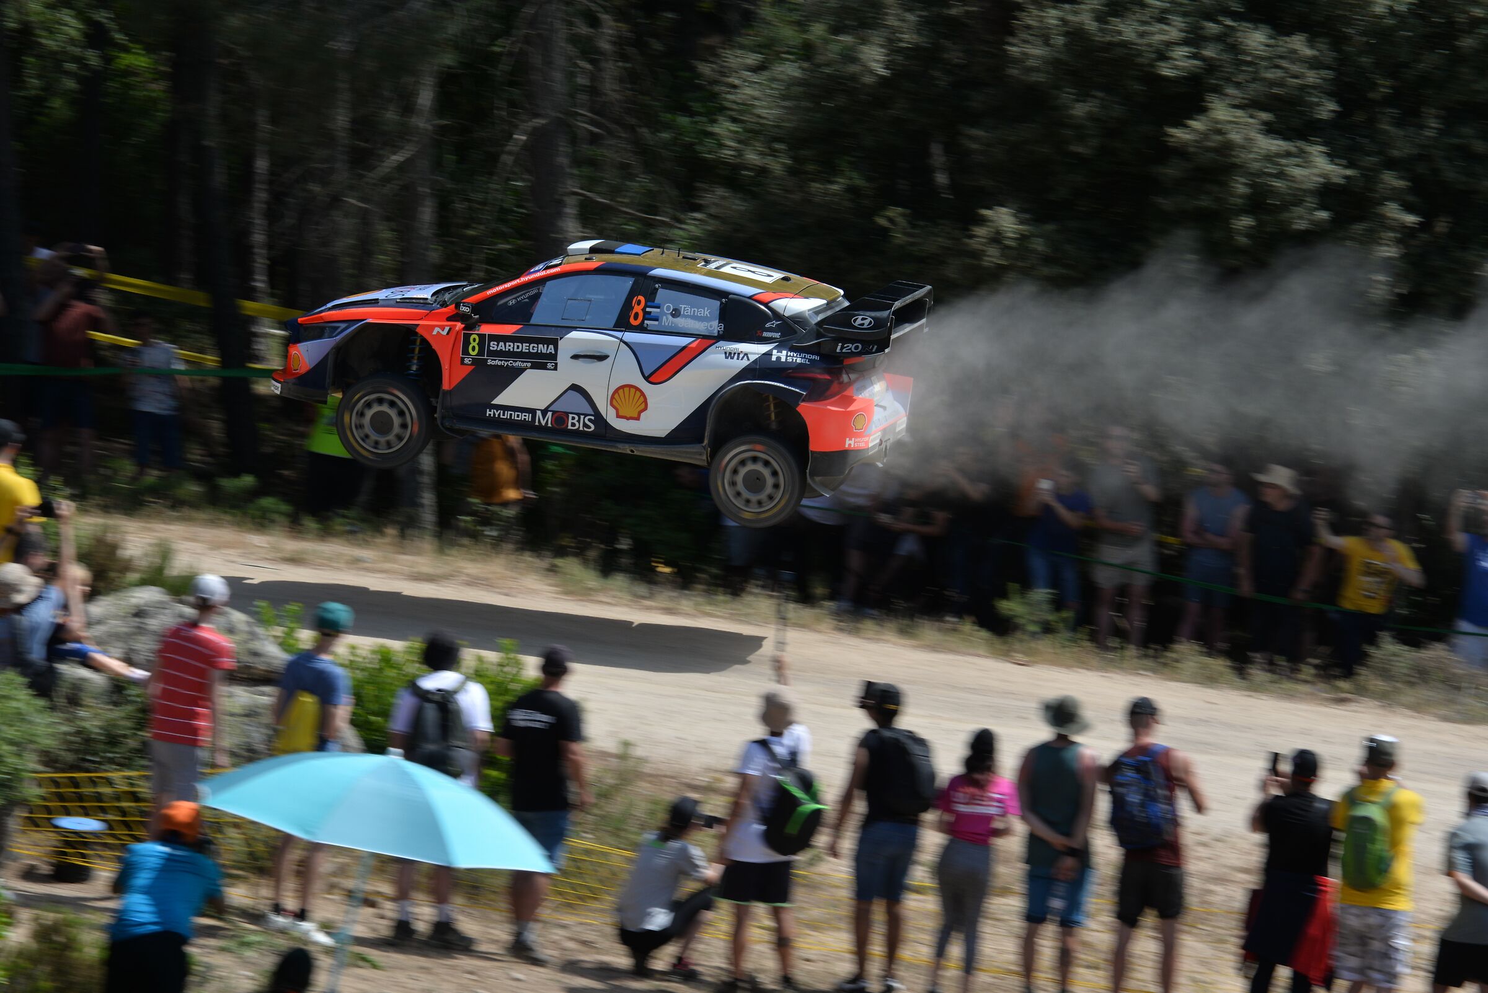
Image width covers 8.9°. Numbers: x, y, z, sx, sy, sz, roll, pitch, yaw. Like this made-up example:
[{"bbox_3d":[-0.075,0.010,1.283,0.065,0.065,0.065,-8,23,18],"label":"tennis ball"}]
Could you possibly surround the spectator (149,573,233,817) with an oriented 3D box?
[{"bbox_3d":[-3.162,1.349,54.500,0.500,1.770,0.360,2,6,25],"label":"spectator"}]

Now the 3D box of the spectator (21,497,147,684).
[{"bbox_3d":[-3.851,0.567,55.500,0.780,1.080,0.520,-3,6,-30],"label":"spectator"}]

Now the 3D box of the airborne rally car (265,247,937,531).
[{"bbox_3d":[-1.021,-0.911,64.731,4.220,1.620,1.870,9,9,10],"label":"airborne rally car"}]

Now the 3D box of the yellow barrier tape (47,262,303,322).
[{"bbox_3d":[-4.850,-1.744,81.000,2.250,0.120,0.040,11,0,10],"label":"yellow barrier tape"}]

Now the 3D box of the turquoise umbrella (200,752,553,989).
[{"bbox_3d":[-1.973,2.136,47.618,1.820,1.800,1.820,15,8,0],"label":"turquoise umbrella"}]

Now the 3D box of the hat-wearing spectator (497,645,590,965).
[{"bbox_3d":[-1.139,1.753,54.000,0.510,1.780,0.350,2,6,20],"label":"hat-wearing spectator"}]

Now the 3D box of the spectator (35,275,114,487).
[{"bbox_3d":[-5.543,-0.965,78.500,0.560,1.740,0.420,-2,6,-24],"label":"spectator"}]

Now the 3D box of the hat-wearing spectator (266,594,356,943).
[{"bbox_3d":[-2.420,1.532,53.000,0.490,1.850,0.380,5,7,40],"label":"hat-wearing spectator"}]

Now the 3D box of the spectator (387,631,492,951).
[{"bbox_3d":[-1.733,1.667,54.000,0.580,1.780,0.430,1,5,12],"label":"spectator"}]

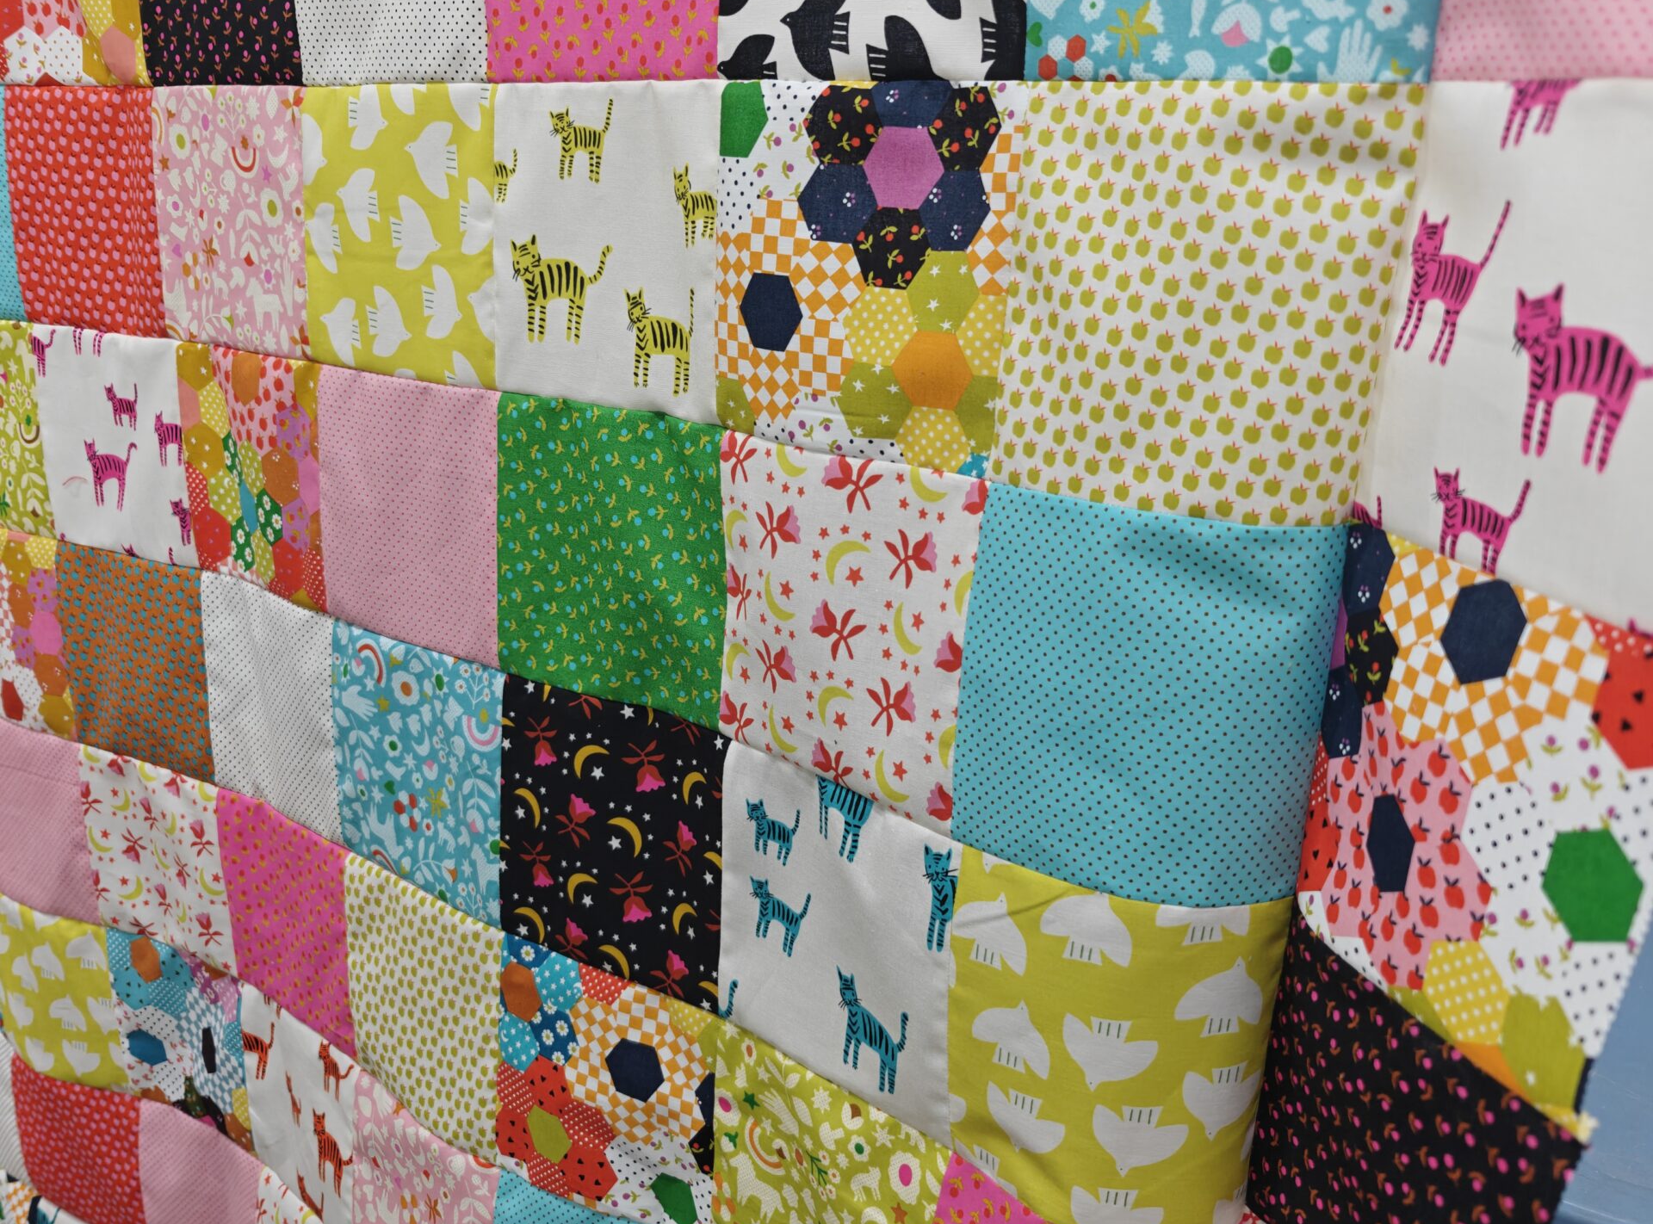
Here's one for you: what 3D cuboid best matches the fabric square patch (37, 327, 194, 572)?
[{"bbox_3d":[-0.373,-0.086,0.766,0.117,0.119,0.010,10,19,29],"label":"fabric square patch"}]

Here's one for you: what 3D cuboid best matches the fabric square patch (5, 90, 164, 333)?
[{"bbox_3d":[-0.370,-0.200,0.734,0.117,0.119,0.010,11,18,29],"label":"fabric square patch"}]

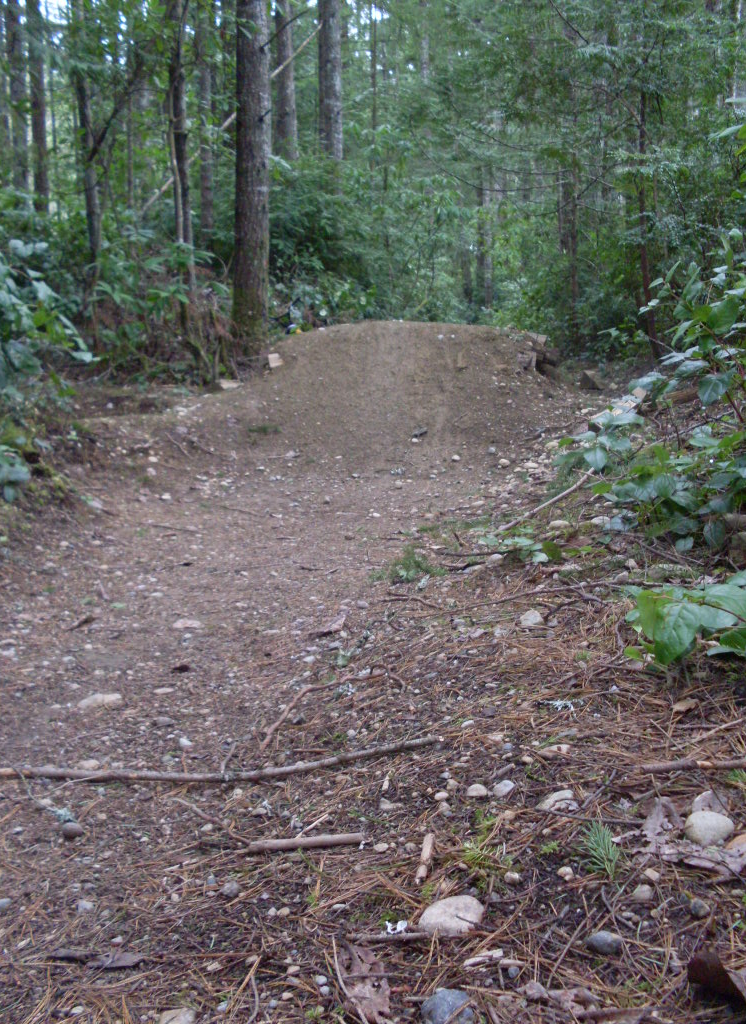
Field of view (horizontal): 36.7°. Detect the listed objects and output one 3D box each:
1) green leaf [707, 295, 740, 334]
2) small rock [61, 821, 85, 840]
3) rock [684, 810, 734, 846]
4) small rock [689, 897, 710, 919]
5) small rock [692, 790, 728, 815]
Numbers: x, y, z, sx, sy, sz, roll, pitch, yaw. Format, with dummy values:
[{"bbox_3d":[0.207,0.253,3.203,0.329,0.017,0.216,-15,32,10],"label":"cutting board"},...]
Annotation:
[{"bbox_3d":[0.750,-0.421,2.400,0.068,0.083,0.038,1,8,0],"label":"green leaf"},{"bbox_3d":[-0.343,0.364,1.286,0.025,0.020,0.023,-2,7,-15],"label":"small rock"},{"bbox_3d":[0.353,0.332,1.180,0.052,0.035,0.044,1,8,0],"label":"rock"},{"bbox_3d":[0.300,0.363,1.032,0.018,0.015,0.017,1,8,0],"label":"small rock"},{"bbox_3d":[0.390,0.340,1.301,0.043,0.036,0.032,2,7,17],"label":"small rock"}]

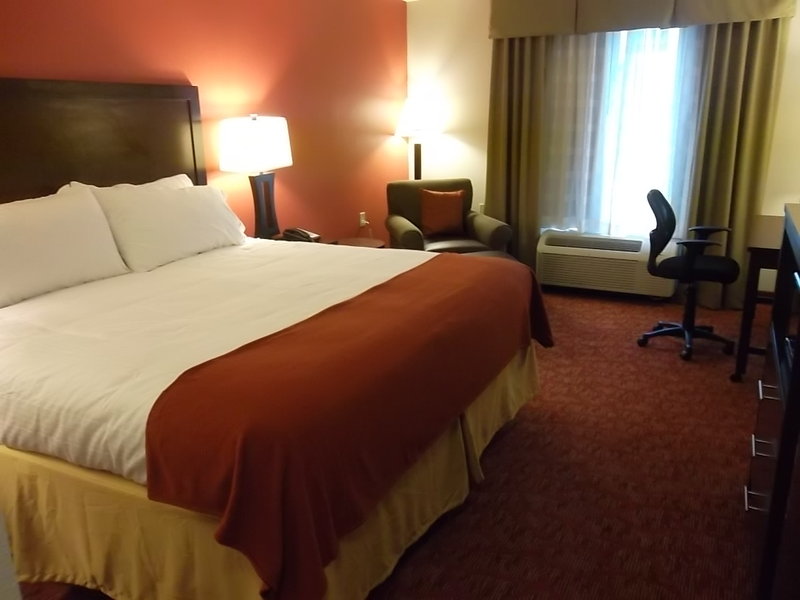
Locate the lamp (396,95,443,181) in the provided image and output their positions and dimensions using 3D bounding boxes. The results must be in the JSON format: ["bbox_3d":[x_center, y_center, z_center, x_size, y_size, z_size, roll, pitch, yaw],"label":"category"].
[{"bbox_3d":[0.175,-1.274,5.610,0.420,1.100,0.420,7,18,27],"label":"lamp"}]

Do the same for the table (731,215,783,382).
[{"bbox_3d":[2.406,-0.048,3.824,0.580,0.740,1.380,7,18,27],"label":"table"}]

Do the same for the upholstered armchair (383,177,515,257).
[{"bbox_3d":[0.378,-0.485,5.165,0.840,0.900,0.840,-6,17,-17],"label":"upholstered armchair"}]

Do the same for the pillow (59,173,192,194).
[{"bbox_3d":[-1.316,-0.383,3.096,0.170,0.420,0.790,-8,10,30],"label":"pillow"}]

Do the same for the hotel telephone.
[{"bbox_3d":[-0.652,-0.452,4.055,0.220,0.100,0.200,12,20,38],"label":"hotel telephone"}]

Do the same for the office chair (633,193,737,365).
[{"bbox_3d":[1.844,-0.188,3.960,0.560,0.950,0.590,7,18,27],"label":"office chair"}]

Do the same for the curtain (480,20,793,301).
[{"bbox_3d":[1.712,-1.064,4.999,2.140,2.060,0.160,7,18,27],"label":"curtain"}]

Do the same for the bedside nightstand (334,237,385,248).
[{"bbox_3d":[-0.350,-0.145,4.662,0.520,0.540,0.520,7,18,27],"label":"bedside nightstand"}]

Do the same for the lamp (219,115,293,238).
[{"bbox_3d":[-0.814,-0.699,3.671,0.410,0.740,0.410,7,18,27],"label":"lamp"}]

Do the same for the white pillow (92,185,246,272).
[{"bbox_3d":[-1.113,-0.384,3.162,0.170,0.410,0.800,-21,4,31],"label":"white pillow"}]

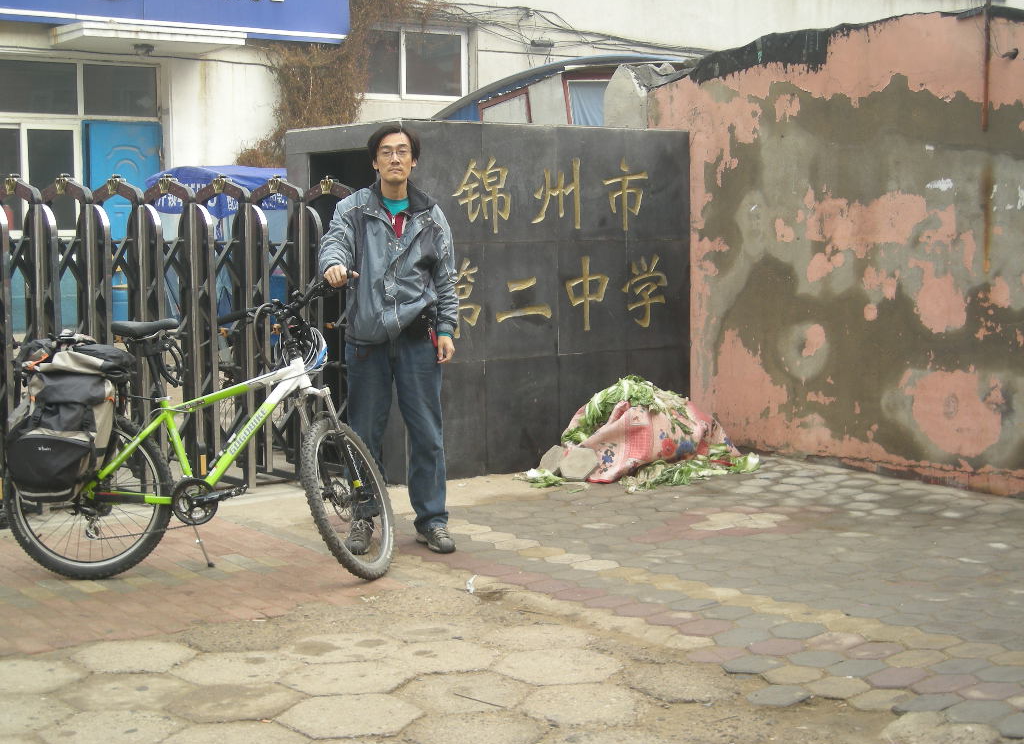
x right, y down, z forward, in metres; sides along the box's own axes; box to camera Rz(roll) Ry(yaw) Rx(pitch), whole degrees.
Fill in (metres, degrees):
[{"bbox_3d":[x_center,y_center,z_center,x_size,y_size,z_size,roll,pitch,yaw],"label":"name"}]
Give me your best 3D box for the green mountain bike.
[{"bbox_3d":[-1.214,0.222,7.100,1.540,1.160,0.580,0,4,4],"label":"green mountain bike"}]

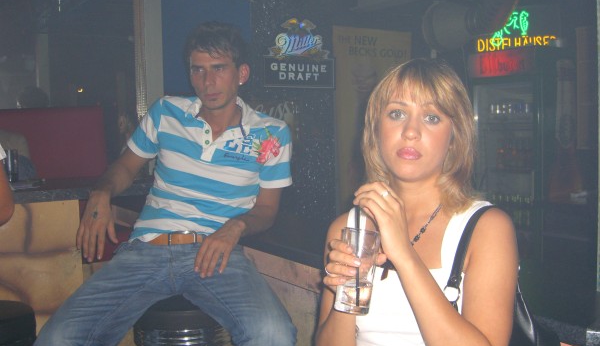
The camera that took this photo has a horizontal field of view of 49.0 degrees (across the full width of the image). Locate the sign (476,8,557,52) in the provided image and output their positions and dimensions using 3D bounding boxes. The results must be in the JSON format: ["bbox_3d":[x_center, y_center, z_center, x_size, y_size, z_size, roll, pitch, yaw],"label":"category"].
[{"bbox_3d":[1.552,-1.015,4.700,0.570,0.300,0.070,0,4,14],"label":"sign"}]

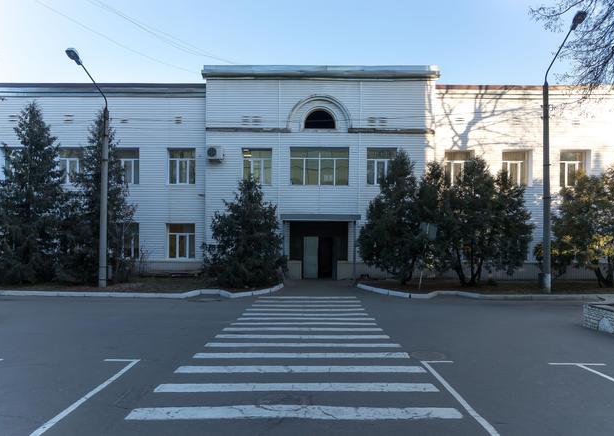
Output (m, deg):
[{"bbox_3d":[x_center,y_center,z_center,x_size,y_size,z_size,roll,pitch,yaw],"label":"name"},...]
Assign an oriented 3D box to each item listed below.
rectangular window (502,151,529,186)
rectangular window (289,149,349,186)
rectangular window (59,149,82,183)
[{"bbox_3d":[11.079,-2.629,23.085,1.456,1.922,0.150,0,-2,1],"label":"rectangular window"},{"bbox_3d":[0.656,-2.573,22.000,2.977,1.917,0.180,0,-1,0],"label":"rectangular window"},{"bbox_3d":[-12.231,-2.658,22.500,1.393,1.858,0.180,0,-1,0],"label":"rectangular window"}]

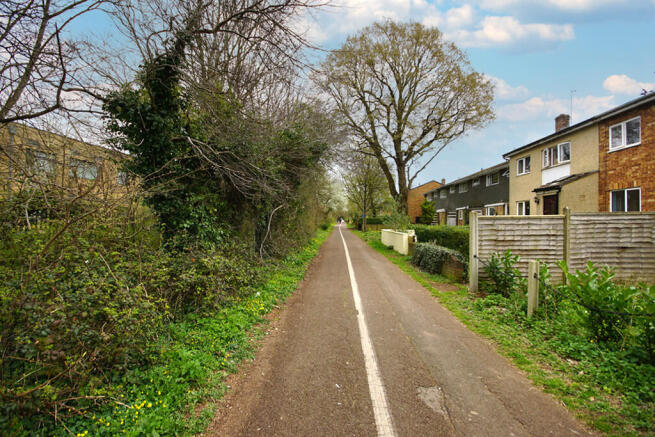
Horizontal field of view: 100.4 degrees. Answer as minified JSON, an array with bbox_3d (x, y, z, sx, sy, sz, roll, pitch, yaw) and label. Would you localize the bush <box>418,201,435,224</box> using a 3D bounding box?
[{"bbox_3d":[10.600,-0.100,29.200,1.750,3.400,1.750,0,0,0],"label":"bush"}]

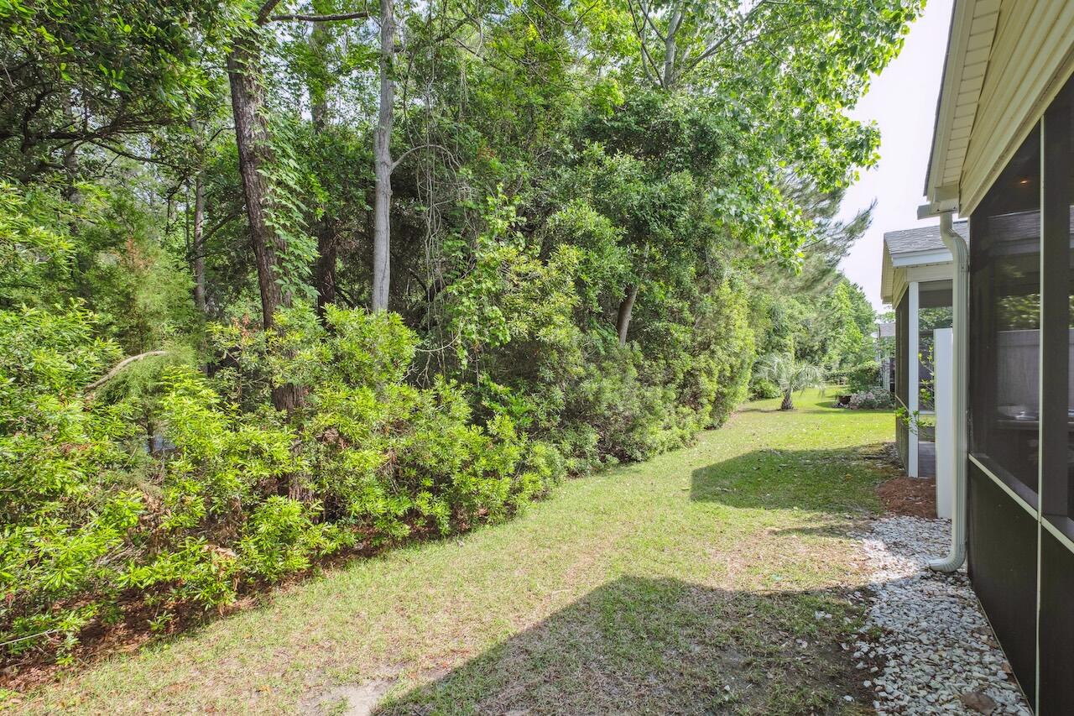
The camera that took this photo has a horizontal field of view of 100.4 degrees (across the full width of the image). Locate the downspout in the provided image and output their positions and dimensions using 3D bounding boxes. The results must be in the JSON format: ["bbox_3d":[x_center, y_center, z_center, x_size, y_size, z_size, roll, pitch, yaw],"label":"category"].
[{"bbox_3d":[2.971,0.237,3.234,0.187,2.547,0.090,0,0,36],"label":"downspout"}]

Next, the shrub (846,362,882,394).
[{"bbox_3d":[12.038,0.774,16.500,1.150,1.350,1.200,0,0,36],"label":"shrub"}]

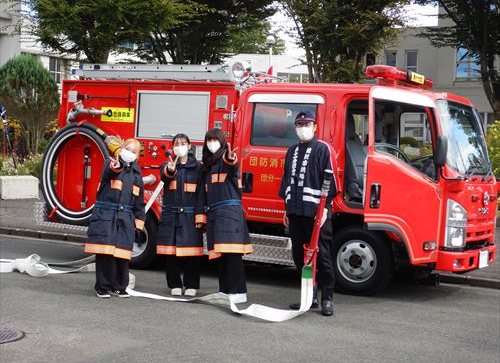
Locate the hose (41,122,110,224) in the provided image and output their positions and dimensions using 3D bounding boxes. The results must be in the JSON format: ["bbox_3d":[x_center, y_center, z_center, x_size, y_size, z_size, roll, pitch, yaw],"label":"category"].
[{"bbox_3d":[-1.958,-0.086,10.120,0.950,1.150,0.200,4,2,21],"label":"hose"}]

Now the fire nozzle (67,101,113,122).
[{"bbox_3d":[-1.931,-0.842,10.600,0.660,0.250,0.170,4,2,29],"label":"fire nozzle"}]

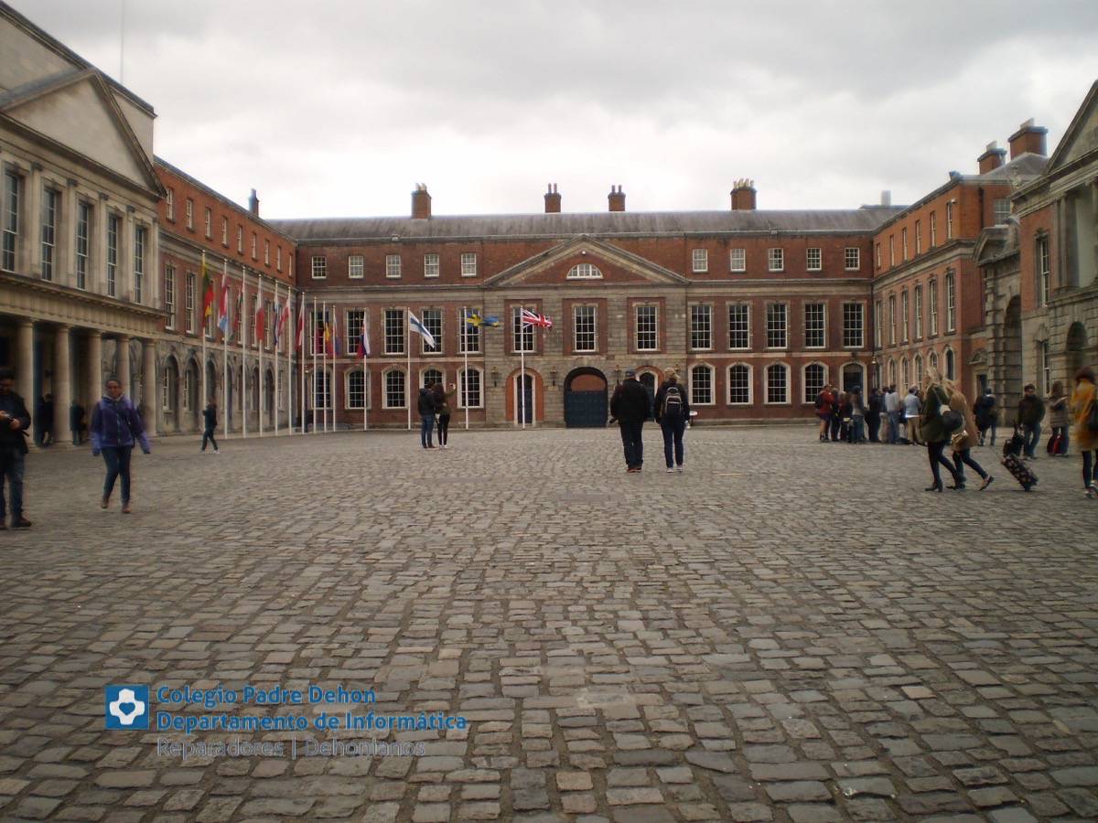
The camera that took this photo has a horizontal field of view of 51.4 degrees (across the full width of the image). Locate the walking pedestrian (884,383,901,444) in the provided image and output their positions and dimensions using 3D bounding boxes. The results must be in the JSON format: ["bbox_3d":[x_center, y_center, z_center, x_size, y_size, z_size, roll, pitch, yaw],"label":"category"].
[{"bbox_3d":[9.929,0.093,33.000,0.470,1.720,0.360,-1,0,28],"label":"walking pedestrian"}]

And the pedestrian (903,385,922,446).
[{"bbox_3d":[10.561,0.106,33.200,0.540,1.760,0.400,-1,0,24],"label":"pedestrian"}]

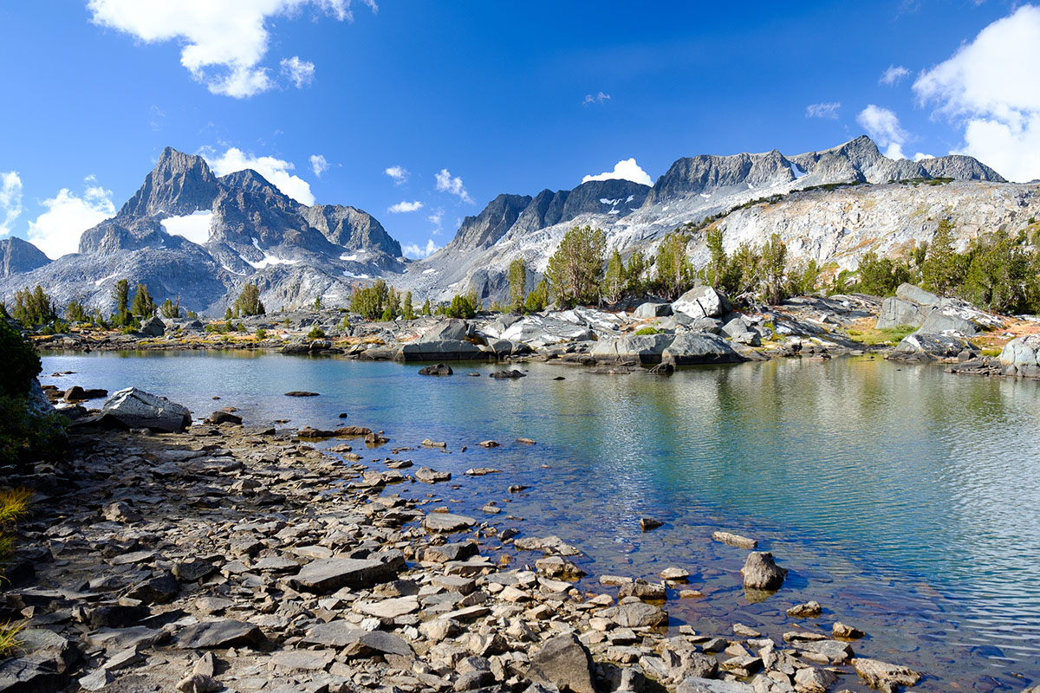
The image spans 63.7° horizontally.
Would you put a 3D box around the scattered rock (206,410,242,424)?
[{"bbox_3d":[-5.400,1.280,15.299,0.548,0.254,0.383,0,1,-11],"label":"scattered rock"}]

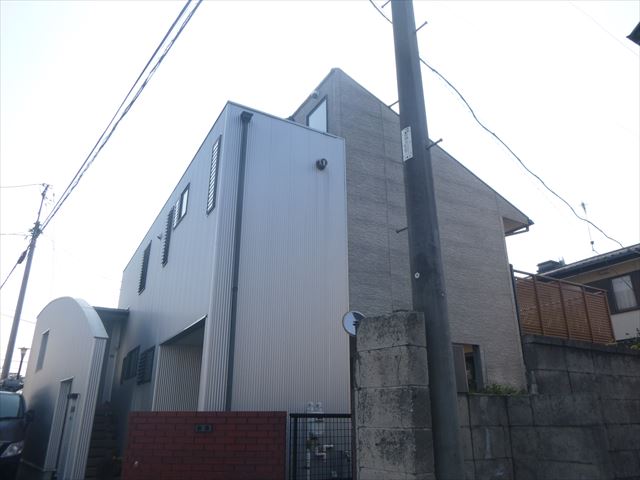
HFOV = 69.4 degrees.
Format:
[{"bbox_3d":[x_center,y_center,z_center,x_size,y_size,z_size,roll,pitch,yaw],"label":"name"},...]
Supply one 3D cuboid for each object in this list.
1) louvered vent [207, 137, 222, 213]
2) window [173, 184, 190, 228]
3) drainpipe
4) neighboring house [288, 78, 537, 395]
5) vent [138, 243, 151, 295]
[{"bbox_3d":[-1.562,-0.966,6.824,0.100,1.176,0.390,12,-24,-28],"label":"louvered vent"},{"bbox_3d":[-2.527,-0.619,8.470,0.100,0.579,0.800,12,-24,-28],"label":"window"},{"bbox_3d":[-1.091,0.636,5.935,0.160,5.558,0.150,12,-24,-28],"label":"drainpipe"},{"bbox_3d":[0.813,1.719,11.428,5.054,7.351,7.000,11,-24,-27],"label":"neighboring house"},{"bbox_3d":[-4.070,0.606,10.808,0.130,1.170,0.430,12,-24,-28],"label":"vent"}]

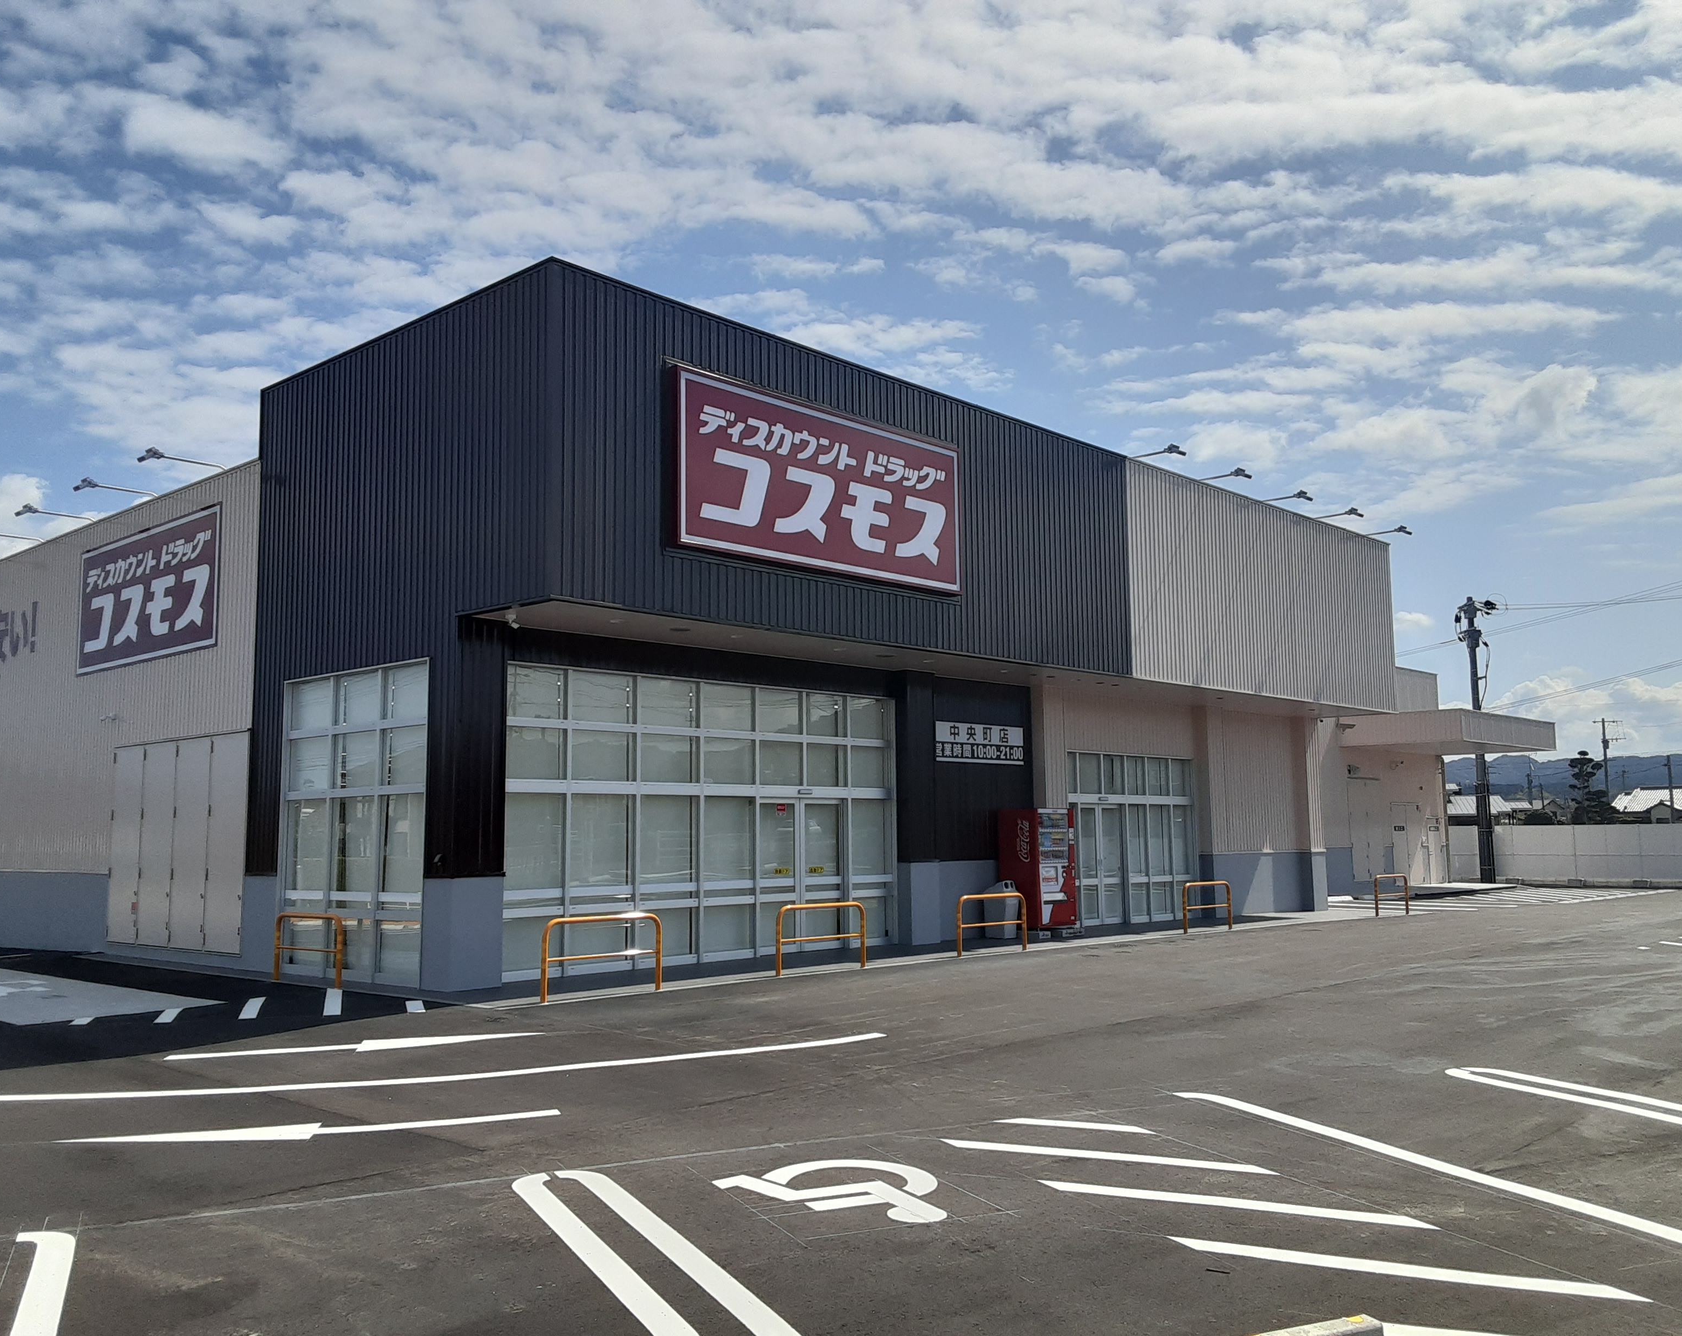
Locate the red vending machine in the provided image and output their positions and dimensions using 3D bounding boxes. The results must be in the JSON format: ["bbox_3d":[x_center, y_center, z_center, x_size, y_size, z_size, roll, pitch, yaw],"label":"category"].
[{"bbox_3d":[3.049,3.103,21.375,0.727,1.853,0.980,-7,-9,43],"label":"red vending machine"}]

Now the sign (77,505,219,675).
[{"bbox_3d":[-10.070,-1.056,20.018,5.121,1.970,0.091,-7,-9,43],"label":"sign"}]

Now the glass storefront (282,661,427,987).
[{"bbox_3d":[-5.412,1.715,15.435,3.252,3.384,0.152,-7,-9,43],"label":"glass storefront"}]

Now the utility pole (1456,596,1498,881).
[{"bbox_3d":[18.272,2.135,39.518,0.900,8.411,0.700,-7,-9,43],"label":"utility pole"}]

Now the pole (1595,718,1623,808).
[{"bbox_3d":[56.870,8.558,102.447,1.900,9.650,0.600,-7,-9,43],"label":"pole"}]

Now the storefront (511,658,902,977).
[{"bbox_3d":[-1.424,1.892,17.379,0.152,3.429,6.484,-7,-9,43],"label":"storefront"}]

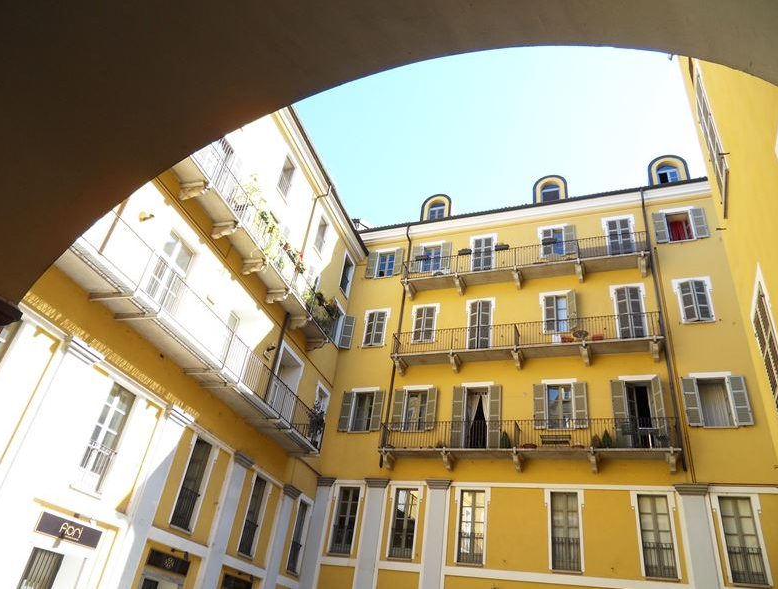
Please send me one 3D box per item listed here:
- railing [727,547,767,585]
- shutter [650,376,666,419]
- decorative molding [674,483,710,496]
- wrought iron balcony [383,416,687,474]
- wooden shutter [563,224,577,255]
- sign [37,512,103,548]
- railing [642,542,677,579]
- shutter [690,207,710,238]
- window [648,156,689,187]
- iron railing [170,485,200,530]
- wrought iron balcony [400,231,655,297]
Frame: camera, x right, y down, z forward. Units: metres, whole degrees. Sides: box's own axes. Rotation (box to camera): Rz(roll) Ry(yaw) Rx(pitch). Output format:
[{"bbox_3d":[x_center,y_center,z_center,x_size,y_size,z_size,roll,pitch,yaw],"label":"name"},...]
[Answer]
[{"bbox_3d":[10.666,8.082,16.225,0.897,1.006,0.050,-6,-35,21],"label":"railing"},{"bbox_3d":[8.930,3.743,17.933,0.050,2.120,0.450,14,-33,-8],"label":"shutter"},{"bbox_3d":[9.809,6.347,17.672,1.025,0.318,0.200,-6,-35,22],"label":"decorative molding"},{"bbox_3d":[4.484,5.221,18.902,9.948,1.458,0.760,-6,-37,20],"label":"wrought iron balcony"},{"bbox_3d":[8.269,-2.509,24.785,0.482,1.589,0.050,-11,-38,28],"label":"wooden shutter"},{"bbox_3d":[-6.191,4.662,10.712,0.080,0.355,1.570,-4,-35,18],"label":"sign"},{"bbox_3d":[8.370,8.206,16.847,0.903,0.964,0.060,-6,-34,22],"label":"railing"},{"bbox_3d":[13.040,-2.991,22.861,0.471,1.548,0.050,-6,-35,22],"label":"shutter"},{"bbox_3d":[13.251,-5.309,25.821,1.732,2.228,1.300,-6,-35,21],"label":"window"},{"bbox_3d":[-5.168,5.479,13.915,0.060,0.940,0.840,-4,-35,18],"label":"iron railing"},{"bbox_3d":[5.490,-1.075,23.286,10.231,1.658,0.760,-6,-37,20],"label":"wrought iron balcony"}]

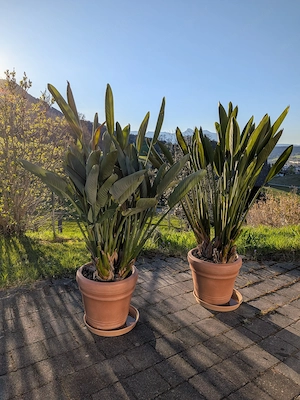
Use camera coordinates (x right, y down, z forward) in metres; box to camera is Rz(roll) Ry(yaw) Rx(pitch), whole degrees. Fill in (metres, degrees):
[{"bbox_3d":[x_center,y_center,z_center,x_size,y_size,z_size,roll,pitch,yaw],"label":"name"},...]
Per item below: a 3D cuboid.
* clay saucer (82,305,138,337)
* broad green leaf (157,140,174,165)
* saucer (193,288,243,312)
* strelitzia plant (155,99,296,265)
[{"bbox_3d":[-0.299,0.930,2.184,0.421,0.051,0.421,1,9,0],"label":"clay saucer"},{"bbox_3d":[0.141,-0.385,2.364,0.080,0.294,0.060,-33,8,5],"label":"broad green leaf"},{"bbox_3d":[0.615,0.886,2.531,0.421,0.051,0.421,1,9,0],"label":"saucer"},{"bbox_3d":[0.614,-0.124,2.405,1.200,1.368,0.950,1,9,0],"label":"strelitzia plant"}]

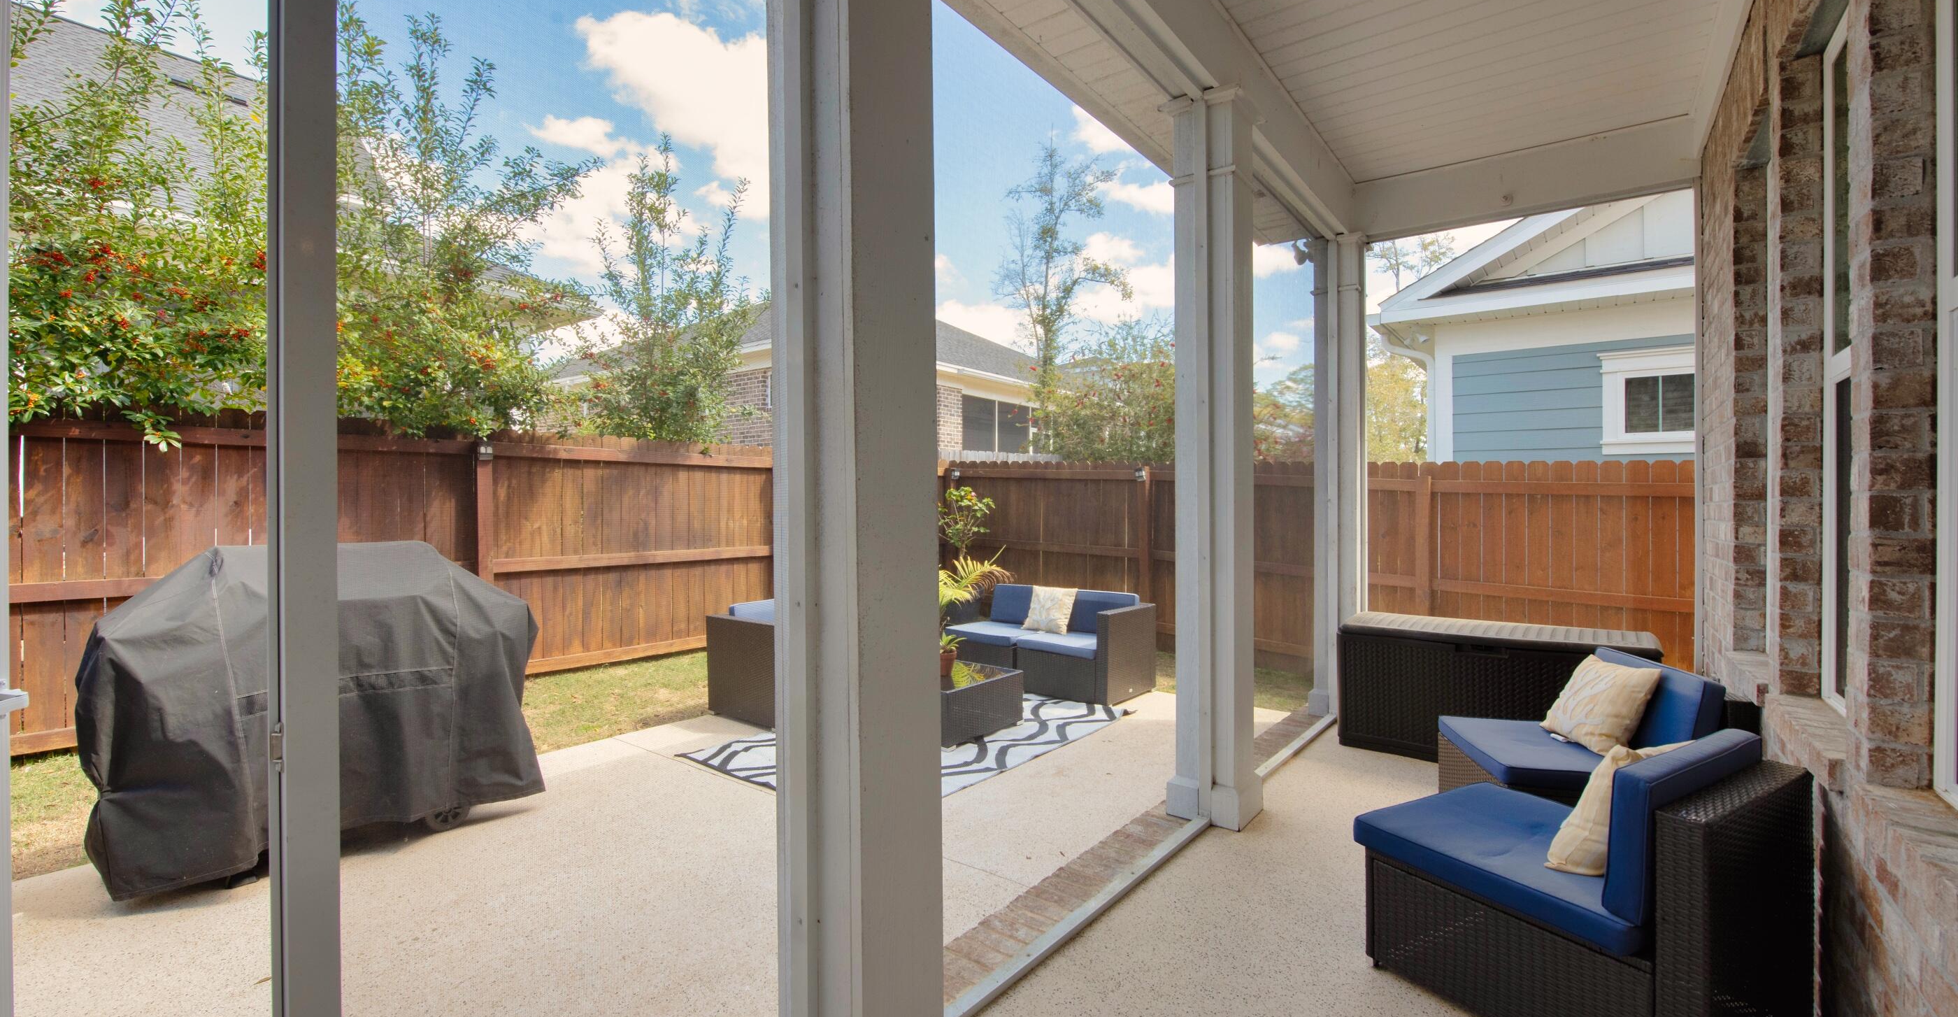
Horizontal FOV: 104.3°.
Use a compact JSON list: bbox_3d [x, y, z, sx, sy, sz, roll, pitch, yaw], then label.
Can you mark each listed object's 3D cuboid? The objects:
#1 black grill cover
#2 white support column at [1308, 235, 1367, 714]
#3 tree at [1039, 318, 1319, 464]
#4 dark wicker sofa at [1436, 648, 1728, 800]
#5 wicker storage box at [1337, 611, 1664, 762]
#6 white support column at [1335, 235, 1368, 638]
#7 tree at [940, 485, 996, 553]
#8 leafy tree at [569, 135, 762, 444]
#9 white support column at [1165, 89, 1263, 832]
[{"bbox_3d":[-2.723,0.745,3.235,0.720,1.170,1.370,0,0,40],"label":"black grill cover"},{"bbox_3d":[2.200,-0.182,4.621,0.278,2.861,0.269,0,0,35],"label":"white support column"},{"bbox_3d":[2.320,-0.400,8.800,3.000,3.500,2.400,0,0,15],"label":"tree"},{"bbox_3d":[2.169,0.908,2.750,0.713,0.684,0.625,0,0,12],"label":"dark wicker sofa"},{"bbox_3d":[2.593,0.928,3.871,1.260,0.645,0.586,0,0,37],"label":"wicker storage box"},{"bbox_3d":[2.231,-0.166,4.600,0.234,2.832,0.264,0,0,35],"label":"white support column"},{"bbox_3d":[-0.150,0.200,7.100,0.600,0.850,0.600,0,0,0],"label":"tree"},{"bbox_3d":[-3.130,-1.150,7.600,1.850,4.800,1.800,0,0,-22],"label":"leafy tree"},{"bbox_3d":[0.967,-0.182,3.125,0.278,2.861,0.269,0,0,35],"label":"white support column"}]

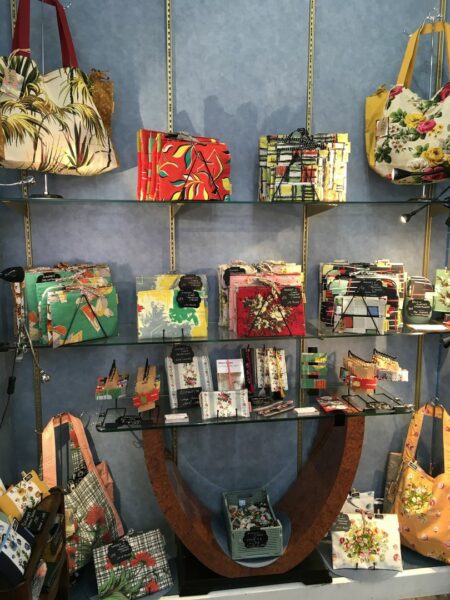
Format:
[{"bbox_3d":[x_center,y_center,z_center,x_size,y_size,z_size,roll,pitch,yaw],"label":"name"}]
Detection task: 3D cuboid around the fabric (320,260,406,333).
[{"bbox_3d":[0.543,-0.013,2.009,0.289,0.272,0.150,0,10,1],"label":"fabric"}]

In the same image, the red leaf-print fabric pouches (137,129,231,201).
[{"bbox_3d":[-0.147,-0.478,1.794,0.295,0.243,0.160,-4,10,-20],"label":"red leaf-print fabric pouches"}]

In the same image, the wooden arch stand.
[{"bbox_3d":[0.102,0.770,2.132,0.875,0.664,0.290,-1,10,-8],"label":"wooden arch stand"}]

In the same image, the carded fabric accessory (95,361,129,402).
[{"bbox_3d":[-0.465,0.326,2.066,0.128,0.155,0.100,-1,9,-10],"label":"carded fabric accessory"}]

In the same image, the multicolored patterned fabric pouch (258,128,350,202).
[{"bbox_3d":[0.285,-0.493,1.857,0.310,0.250,0.150,1,10,4],"label":"multicolored patterned fabric pouch"}]

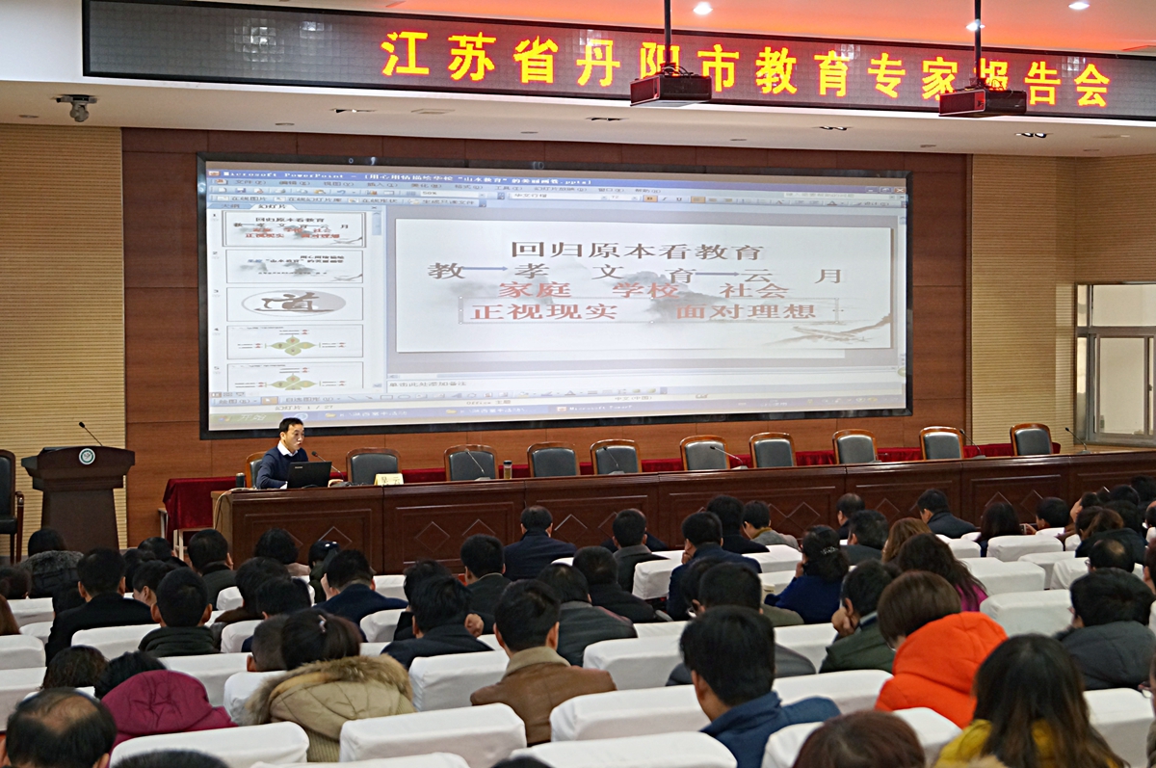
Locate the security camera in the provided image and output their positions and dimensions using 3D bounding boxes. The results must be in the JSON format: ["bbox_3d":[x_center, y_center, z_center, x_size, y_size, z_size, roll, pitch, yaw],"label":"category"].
[{"bbox_3d":[-3.814,-2.080,16.335,0.310,0.210,0.220,-1,2,-25],"label":"security camera"}]

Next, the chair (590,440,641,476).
[{"bbox_3d":[0.440,0.975,18.619,0.560,0.980,0.600,-1,2,-27],"label":"chair"}]

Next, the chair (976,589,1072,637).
[{"bbox_3d":[1.722,1.325,8.694,0.560,1.000,0.650,-1,2,-26],"label":"chair"}]

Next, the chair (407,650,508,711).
[{"bbox_3d":[-0.339,1.294,6.528,0.560,1.000,0.650,-1,2,-26],"label":"chair"}]

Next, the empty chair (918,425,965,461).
[{"bbox_3d":[3.597,0.905,20.449,0.570,0.990,0.620,-1,2,-25],"label":"empty chair"}]

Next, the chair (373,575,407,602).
[{"bbox_3d":[-0.983,1.409,10.488,0.540,1.000,0.600,-1,2,-25],"label":"chair"}]

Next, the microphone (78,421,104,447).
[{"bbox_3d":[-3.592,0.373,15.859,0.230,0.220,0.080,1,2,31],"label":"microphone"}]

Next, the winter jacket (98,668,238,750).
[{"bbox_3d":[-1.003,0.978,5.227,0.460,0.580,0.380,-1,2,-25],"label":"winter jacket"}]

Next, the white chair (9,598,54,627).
[{"bbox_3d":[-2.605,1.508,10.132,0.580,1.000,0.630,-1,2,-25],"label":"white chair"}]

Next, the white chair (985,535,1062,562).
[{"bbox_3d":[2.432,1.393,12.436,0.580,1.000,0.630,-1,2,-25],"label":"white chair"}]

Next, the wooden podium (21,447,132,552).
[{"bbox_3d":[-3.672,1.014,15.843,0.700,1.170,0.500,-1,2,-25],"label":"wooden podium"}]

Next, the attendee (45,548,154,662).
[{"bbox_3d":[-1.877,1.260,8.374,0.520,1.260,0.800,-1,2,-26],"label":"attendee"}]

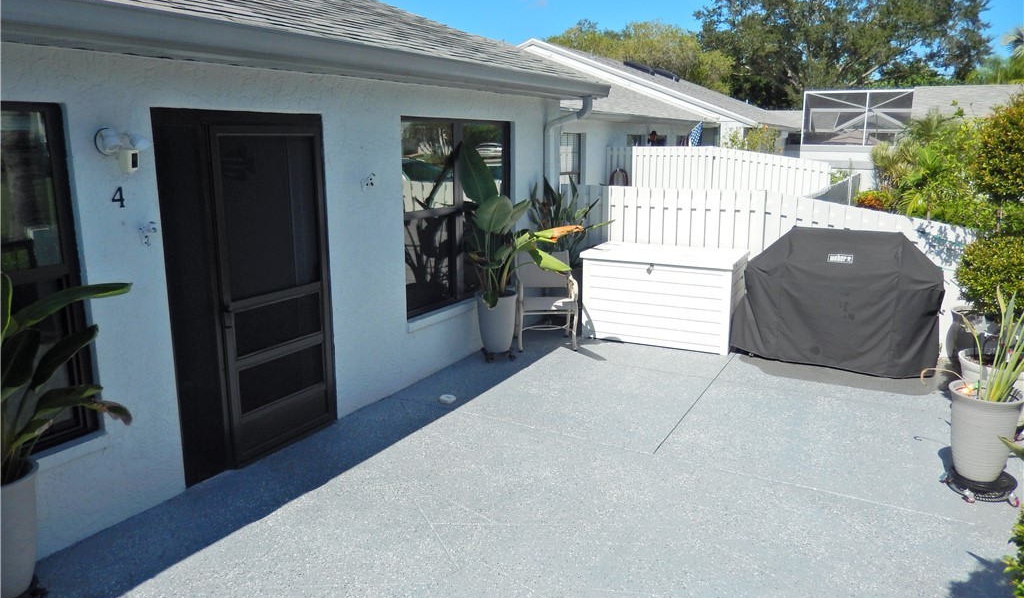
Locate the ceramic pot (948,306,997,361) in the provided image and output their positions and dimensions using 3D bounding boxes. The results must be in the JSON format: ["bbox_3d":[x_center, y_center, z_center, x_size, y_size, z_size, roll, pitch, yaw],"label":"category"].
[{"bbox_3d":[3.942,0.367,6.174,0.580,0.590,0.580,7,14,28],"label":"ceramic pot"}]

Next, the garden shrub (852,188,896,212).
[{"bbox_3d":[5.865,-1.198,12.089,0.750,1.150,0.750,7,14,28],"label":"garden shrub"}]

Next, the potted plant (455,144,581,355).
[{"bbox_3d":[0.121,-0.462,6.718,0.900,1.970,0.820,7,14,28],"label":"potted plant"}]

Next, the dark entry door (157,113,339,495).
[{"bbox_3d":[-1.569,-0.067,4.529,0.110,2.100,1.250,7,14,28],"label":"dark entry door"}]

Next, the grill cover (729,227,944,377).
[{"bbox_3d":[2.872,-0.023,6.581,1.620,1.180,0.710,7,14,28],"label":"grill cover"}]

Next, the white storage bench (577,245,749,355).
[{"bbox_3d":[1.529,-0.034,7.412,1.480,0.850,0.840,7,14,28],"label":"white storage bench"}]

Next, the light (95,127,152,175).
[{"bbox_3d":[-1.875,-0.709,3.569,0.165,0.220,0.250,7,14,28],"label":"light"}]

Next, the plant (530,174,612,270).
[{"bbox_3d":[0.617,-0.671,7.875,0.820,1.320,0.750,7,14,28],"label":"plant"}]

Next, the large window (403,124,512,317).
[{"bbox_3d":[-0.450,-0.775,6.535,0.100,1.580,1.790,7,14,28],"label":"large window"}]

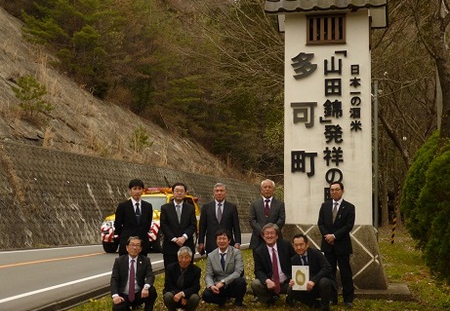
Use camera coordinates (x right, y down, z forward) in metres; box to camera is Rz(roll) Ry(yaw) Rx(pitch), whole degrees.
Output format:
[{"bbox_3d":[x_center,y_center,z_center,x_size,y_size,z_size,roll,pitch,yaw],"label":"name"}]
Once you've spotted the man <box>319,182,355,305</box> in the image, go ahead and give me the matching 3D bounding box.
[{"bbox_3d":[1.495,1.193,10.450,0.490,1.690,0.340,0,-3,10],"label":"man"}]

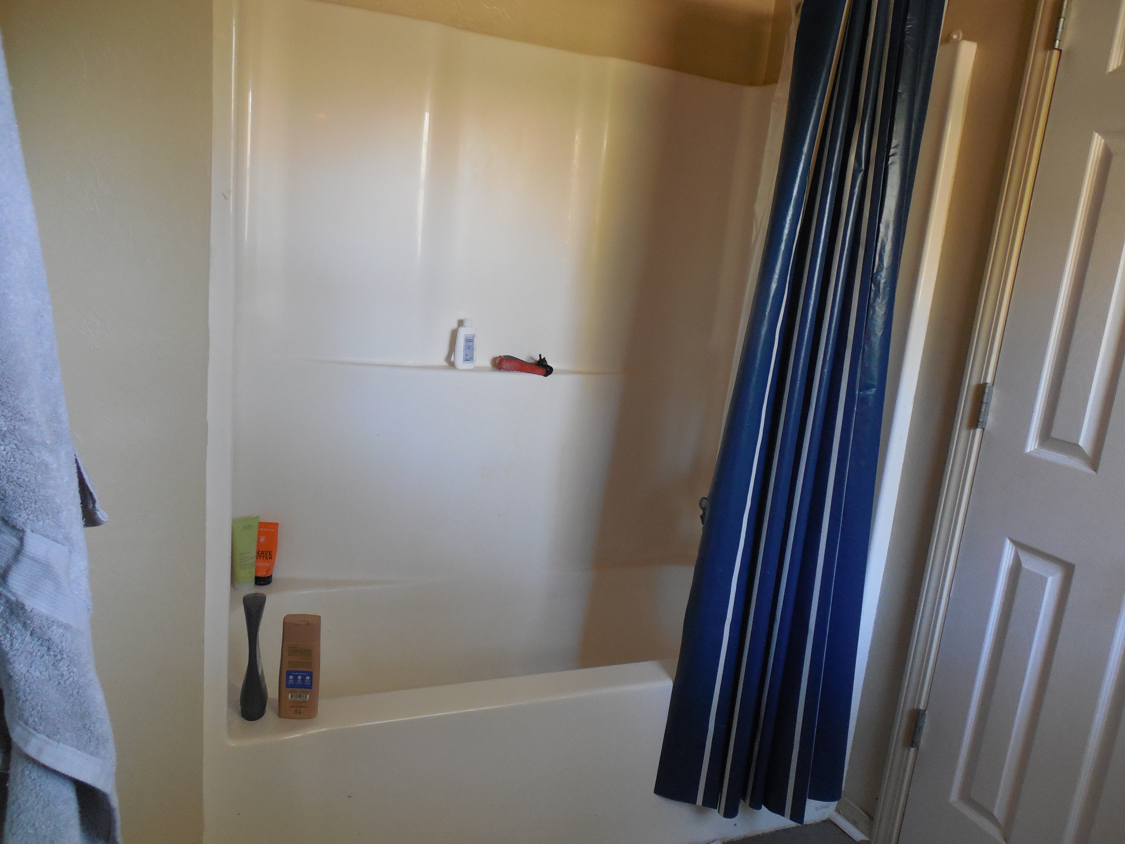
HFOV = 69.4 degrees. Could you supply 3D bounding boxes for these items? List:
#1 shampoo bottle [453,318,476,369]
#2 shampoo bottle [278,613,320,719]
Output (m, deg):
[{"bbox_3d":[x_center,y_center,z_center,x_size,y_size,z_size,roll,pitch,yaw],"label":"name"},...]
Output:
[{"bbox_3d":[-0.254,-0.204,2.132,0.057,0.132,0.034,-5,15,-42],"label":"shampoo bottle"},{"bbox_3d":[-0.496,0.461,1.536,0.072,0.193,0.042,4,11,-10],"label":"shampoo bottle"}]

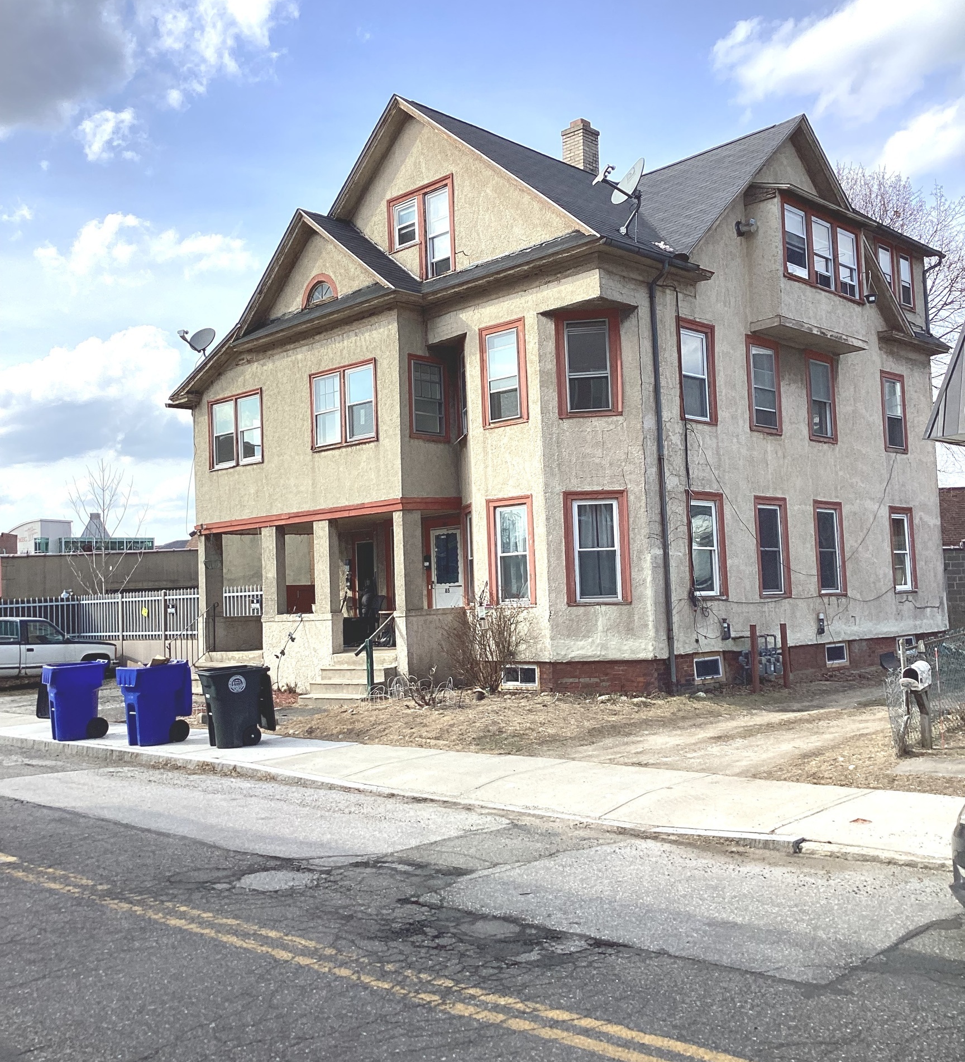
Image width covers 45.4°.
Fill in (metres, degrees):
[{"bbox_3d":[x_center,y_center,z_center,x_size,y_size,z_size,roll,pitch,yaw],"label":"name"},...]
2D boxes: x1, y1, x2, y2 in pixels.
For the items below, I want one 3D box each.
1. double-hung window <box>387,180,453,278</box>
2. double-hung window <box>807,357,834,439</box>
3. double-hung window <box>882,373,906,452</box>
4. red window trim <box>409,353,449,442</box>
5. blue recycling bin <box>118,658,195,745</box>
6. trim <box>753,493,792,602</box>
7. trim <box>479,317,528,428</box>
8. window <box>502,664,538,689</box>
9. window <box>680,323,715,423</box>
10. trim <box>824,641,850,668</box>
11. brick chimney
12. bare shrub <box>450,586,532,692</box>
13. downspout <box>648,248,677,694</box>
[{"bbox_3d":[-1.073,-5.151,20.006,1.675,1.668,0.120,-6,-5,44],"label":"double-hung window"},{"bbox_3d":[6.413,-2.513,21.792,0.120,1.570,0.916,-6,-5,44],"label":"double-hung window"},{"bbox_3d":[9.000,-2.583,25.185,0.100,1.662,0.956,-6,-5,44],"label":"double-hung window"},{"bbox_3d":[-0.945,-2.227,19.541,0.150,1.399,0.898,-6,-5,44],"label":"red window trim"},{"bbox_3d":[-4.439,2.311,15.563,0.620,1.100,0.840,-5,-5,41],"label":"blue recycling bin"},{"bbox_3d":[5.336,0.299,21.177,0.100,1.869,1.153,-6,-5,44],"label":"trim"},{"bbox_3d":[0.348,-2.660,19.472,1.062,1.711,0.100,-6,-5,44],"label":"trim"},{"bbox_3d":[0.598,2.302,18.153,0.766,0.358,0.100,-6,-5,44],"label":"window"},{"bbox_3d":[3.452,-2.559,18.687,0.150,1.571,0.977,-6,-5,44],"label":"window"},{"bbox_3d":[6.969,2.423,22.620,0.100,0.477,0.964,-6,-5,44],"label":"trim"},{"bbox_3d":[2.052,-7.847,23.924,0.563,1.207,0.563,-6,-5,44],"label":"brick chimney"},{"bbox_3d":[0.110,1.635,17.451,1.120,1.570,1.080,-2,-4,0],"label":"bare shrub"},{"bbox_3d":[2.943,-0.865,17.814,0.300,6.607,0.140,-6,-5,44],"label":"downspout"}]

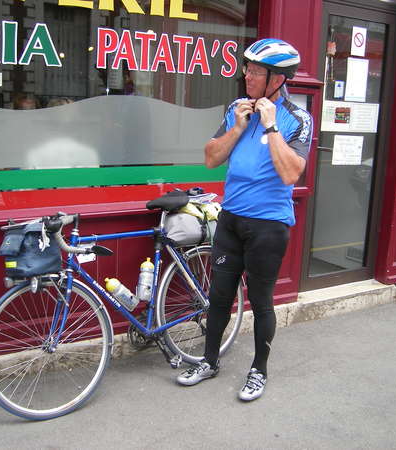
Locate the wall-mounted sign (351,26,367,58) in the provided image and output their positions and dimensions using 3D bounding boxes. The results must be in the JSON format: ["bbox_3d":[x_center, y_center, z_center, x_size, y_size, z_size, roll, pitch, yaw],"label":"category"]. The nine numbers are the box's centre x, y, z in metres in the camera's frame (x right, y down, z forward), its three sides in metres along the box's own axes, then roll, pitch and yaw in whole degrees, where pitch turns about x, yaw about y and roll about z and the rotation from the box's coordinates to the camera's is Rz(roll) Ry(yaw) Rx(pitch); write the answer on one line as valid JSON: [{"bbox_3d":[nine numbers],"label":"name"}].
[{"bbox_3d":[1.133,-1.285,4.262,0.142,0.192,0.008,-5,14,-34],"label":"wall-mounted sign"}]

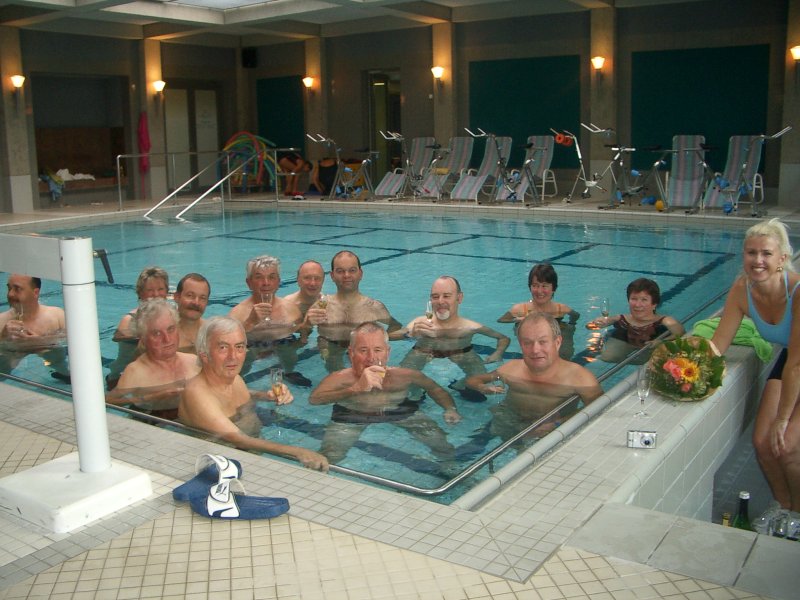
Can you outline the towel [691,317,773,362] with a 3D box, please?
[{"bbox_3d":[1.621,0.172,3.920,0.370,0.170,0.270,6,13,33],"label":"towel"}]

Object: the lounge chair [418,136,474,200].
[{"bbox_3d":[0.883,-2.486,15.213,0.660,1.140,1.030,8,13,39],"label":"lounge chair"}]

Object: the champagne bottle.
[{"bbox_3d":[1.138,0.783,2.692,0.088,0.310,0.088,3,11,20],"label":"champagne bottle"}]

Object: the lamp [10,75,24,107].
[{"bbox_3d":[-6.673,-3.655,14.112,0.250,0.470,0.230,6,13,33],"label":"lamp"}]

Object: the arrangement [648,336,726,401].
[{"bbox_3d":[1.089,0.252,3.063,0.285,0.240,0.250,3,11,20],"label":"arrangement"}]

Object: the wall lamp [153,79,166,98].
[{"bbox_3d":[-4.960,-4.362,16.682,0.250,0.420,0.230,6,13,33],"label":"wall lamp"}]

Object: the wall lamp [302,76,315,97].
[{"bbox_3d":[-1.964,-4.572,17.361,0.230,0.420,0.250,6,13,33],"label":"wall lamp"}]

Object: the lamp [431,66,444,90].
[{"bbox_3d":[0.722,-4.257,15.581,0.230,0.430,0.250,6,13,33],"label":"lamp"}]

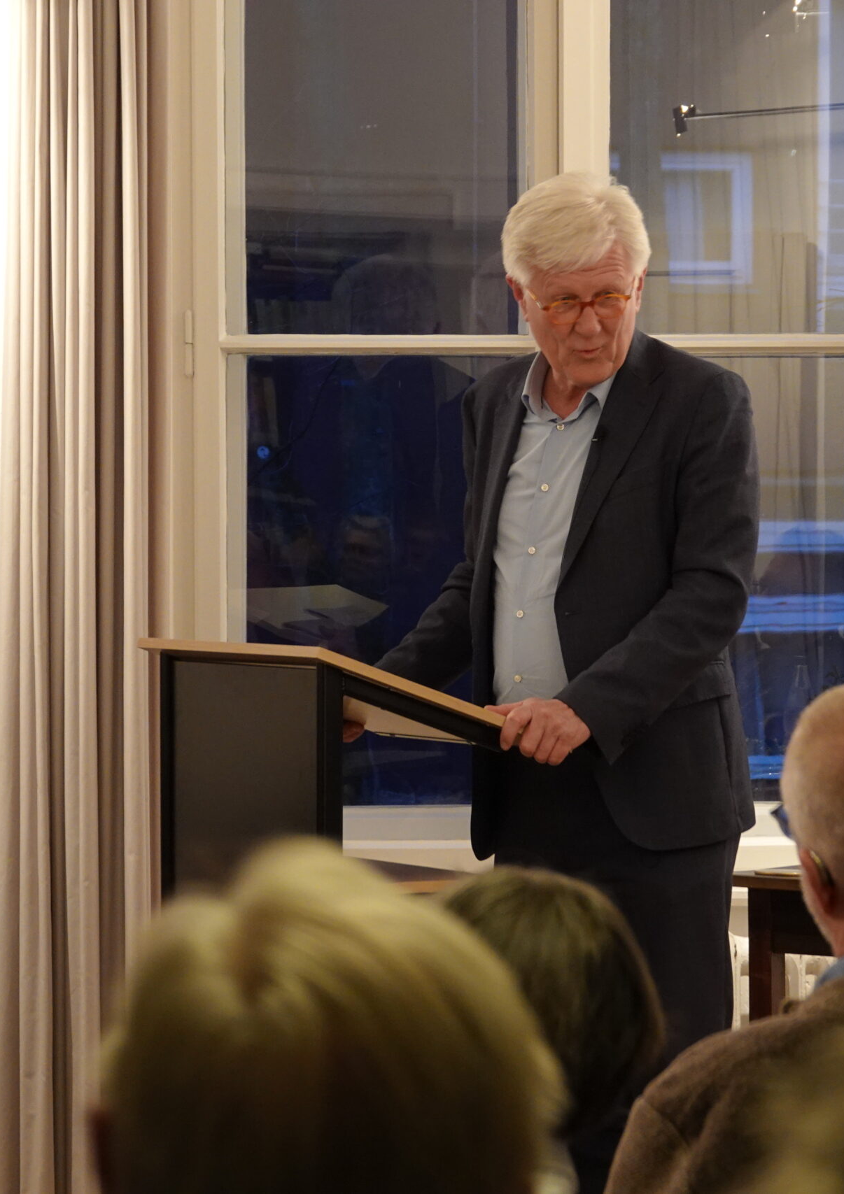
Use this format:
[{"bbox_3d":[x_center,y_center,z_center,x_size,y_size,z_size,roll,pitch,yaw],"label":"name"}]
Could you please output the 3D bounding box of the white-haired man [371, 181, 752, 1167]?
[{"bbox_3d":[0.206,0.303,7.889,0.640,1.809,0.500,1,2,45],"label":"white-haired man"}]

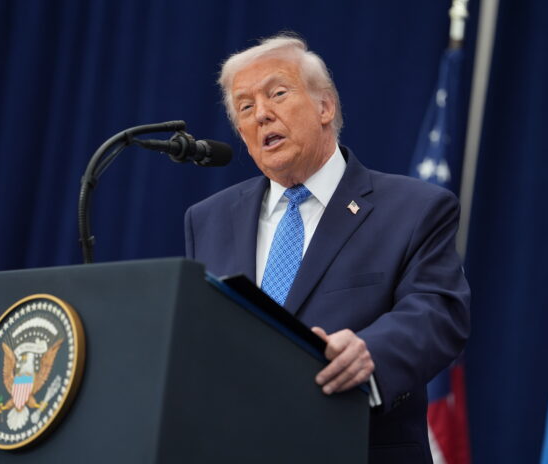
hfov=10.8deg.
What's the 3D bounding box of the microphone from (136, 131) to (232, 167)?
[{"bbox_3d":[-0.160,-0.148,5.170,0.215,0.055,0.050,8,-7,-42],"label":"microphone"}]

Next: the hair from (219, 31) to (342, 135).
[{"bbox_3d":[0.012,-0.260,5.320,0.180,0.200,0.225,-19,-20,20],"label":"hair"}]

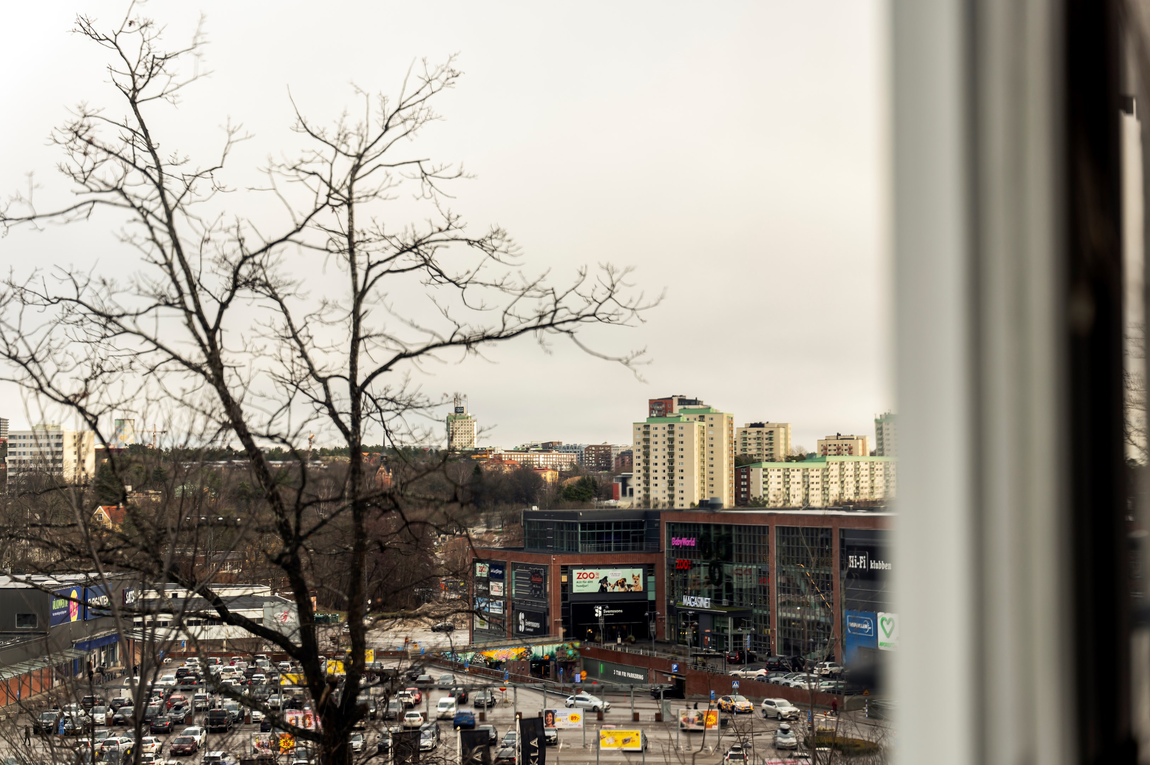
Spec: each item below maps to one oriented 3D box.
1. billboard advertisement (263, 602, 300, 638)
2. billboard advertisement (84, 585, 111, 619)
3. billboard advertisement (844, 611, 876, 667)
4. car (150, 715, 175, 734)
[{"bbox_3d":[-43.840,35.750,335.000,5.600,5.600,0.300,0,-2,-3],"label":"billboard advertisement"},{"bbox_3d":[-58.020,26.730,272.000,0.400,4.100,11.000,0,-3,2],"label":"billboard advertisement"},{"bbox_3d":[34.270,30.590,268.000,0.300,6.600,7.500,1,-3,-21],"label":"billboard advertisement"},{"bbox_3d":[-40.050,33.230,217.800,1.790,1.460,4.550,0,-2,-2],"label":"car"}]

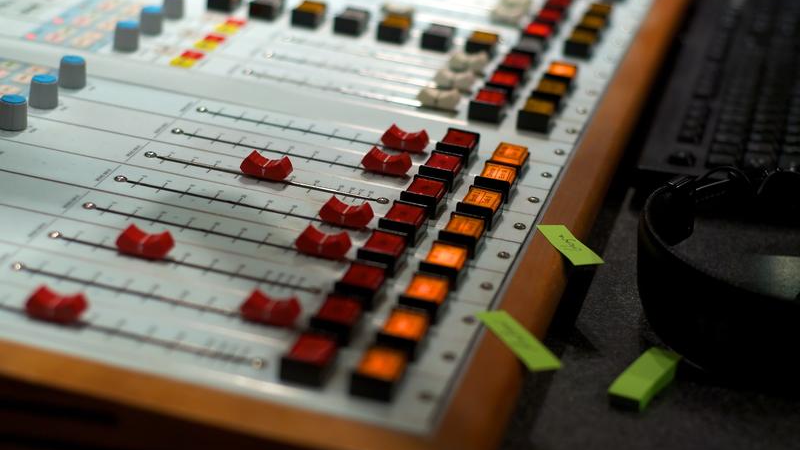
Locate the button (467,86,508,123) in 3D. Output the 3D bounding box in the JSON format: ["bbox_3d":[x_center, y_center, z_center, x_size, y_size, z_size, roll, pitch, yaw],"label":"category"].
[{"bbox_3d":[0.049,-0.066,0.924,0.016,0.010,0.023,11,25,12],"label":"button"}]

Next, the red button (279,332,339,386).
[{"bbox_3d":[-0.035,0.052,0.644,0.016,0.010,0.023,11,25,12],"label":"red button"}]

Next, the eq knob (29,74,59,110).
[{"bbox_3d":[-0.185,-0.069,0.869,0.015,0.014,0.015,5,24,-2],"label":"eq knob"}]

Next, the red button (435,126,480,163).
[{"bbox_3d":[0.030,-0.040,0.862,0.016,0.010,0.023,11,25,12],"label":"red button"}]

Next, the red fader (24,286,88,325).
[{"bbox_3d":[-0.137,0.032,0.663,0.023,0.010,0.011,11,25,12],"label":"red fader"}]

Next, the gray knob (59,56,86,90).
[{"bbox_3d":[-0.176,-0.083,0.901,0.015,0.015,0.015,5,24,-2],"label":"gray knob"}]

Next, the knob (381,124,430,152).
[{"bbox_3d":[0.003,-0.045,0.862,0.023,0.008,0.012,11,25,12],"label":"knob"}]

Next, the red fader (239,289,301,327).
[{"bbox_3d":[-0.053,0.033,0.675,0.023,0.008,0.012,11,25,12],"label":"red fader"}]

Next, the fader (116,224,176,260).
[{"bbox_3d":[-0.112,0.007,0.734,0.024,0.010,0.010,11,25,12],"label":"fader"}]

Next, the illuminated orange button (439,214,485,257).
[{"bbox_3d":[0.029,0.005,0.763,0.016,0.010,0.023,11,25,12],"label":"illuminated orange button"}]

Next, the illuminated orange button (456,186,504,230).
[{"bbox_3d":[0.038,-0.008,0.794,0.016,0.010,0.023,11,25,12],"label":"illuminated orange button"}]

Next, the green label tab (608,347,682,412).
[{"bbox_3d":[0.112,0.071,0.759,0.015,0.007,0.049,13,26,28],"label":"green label tab"}]

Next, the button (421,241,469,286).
[{"bbox_3d":[0.020,0.018,0.730,0.016,0.009,0.021,11,25,12],"label":"button"}]

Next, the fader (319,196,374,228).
[{"bbox_3d":[-0.025,-0.006,0.782,0.024,0.010,0.010,11,25,12],"label":"fader"}]

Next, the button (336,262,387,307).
[{"bbox_3d":[-0.016,0.026,0.705,0.017,0.009,0.021,11,25,12],"label":"button"}]

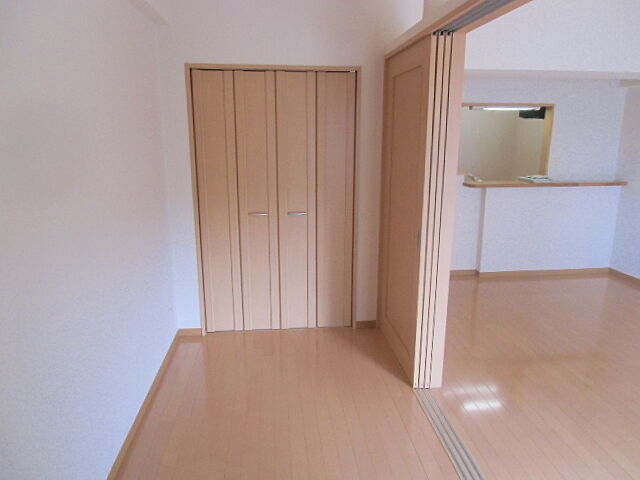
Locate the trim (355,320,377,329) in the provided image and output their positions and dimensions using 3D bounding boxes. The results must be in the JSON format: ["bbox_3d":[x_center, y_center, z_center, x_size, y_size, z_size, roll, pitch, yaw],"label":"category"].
[{"bbox_3d":[0.381,0.695,3.645,0.166,0.062,0.013,-2,14,-6],"label":"trim"}]

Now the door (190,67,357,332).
[{"bbox_3d":[-0.318,-0.239,3.381,1.173,1.992,0.050,-2,14,-6],"label":"door"}]

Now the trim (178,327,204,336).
[{"bbox_3d":[-1.022,0.732,3.496,0.195,0.062,0.013,-2,14,-6],"label":"trim"}]

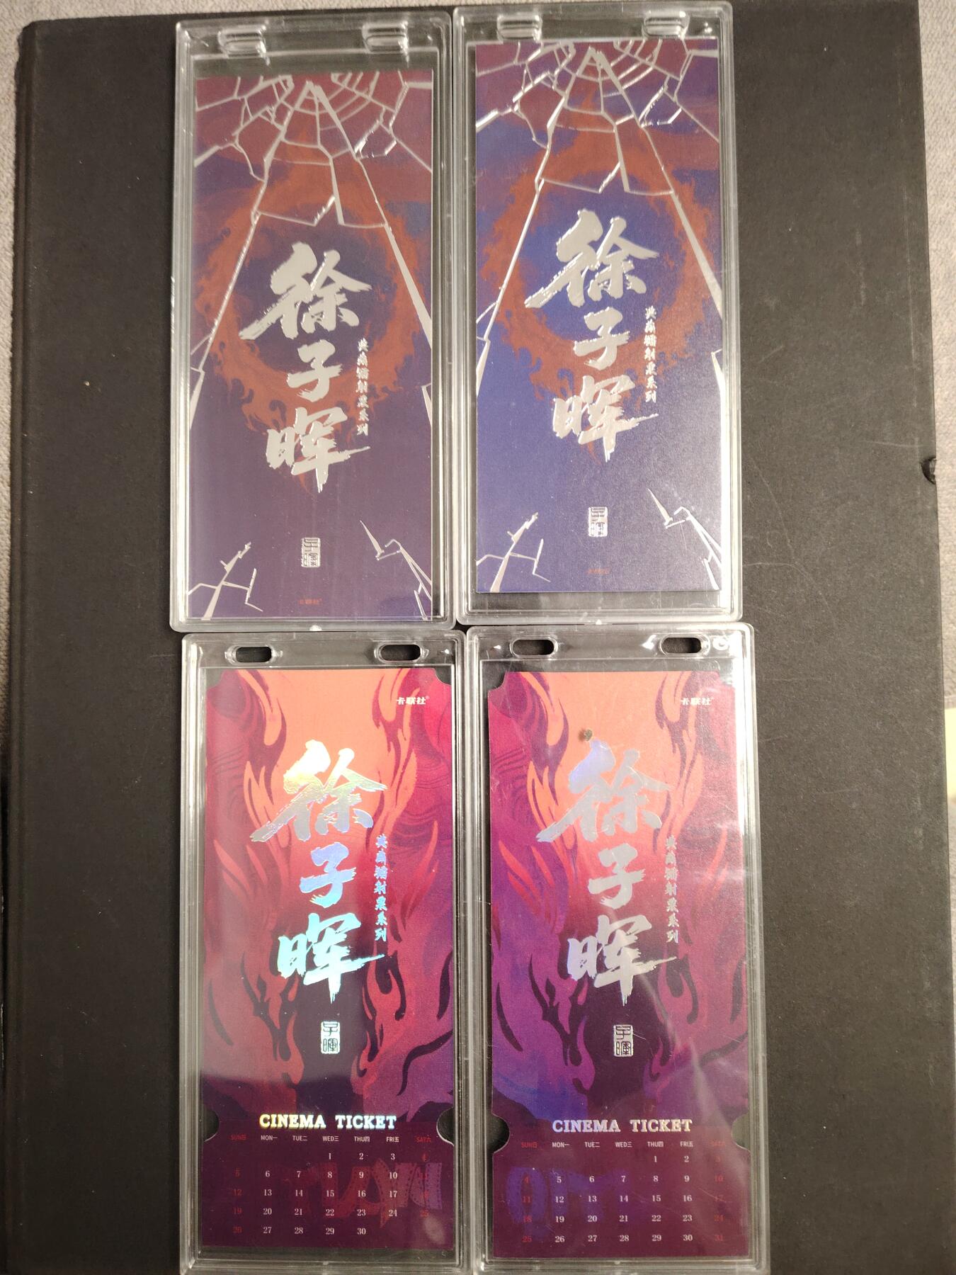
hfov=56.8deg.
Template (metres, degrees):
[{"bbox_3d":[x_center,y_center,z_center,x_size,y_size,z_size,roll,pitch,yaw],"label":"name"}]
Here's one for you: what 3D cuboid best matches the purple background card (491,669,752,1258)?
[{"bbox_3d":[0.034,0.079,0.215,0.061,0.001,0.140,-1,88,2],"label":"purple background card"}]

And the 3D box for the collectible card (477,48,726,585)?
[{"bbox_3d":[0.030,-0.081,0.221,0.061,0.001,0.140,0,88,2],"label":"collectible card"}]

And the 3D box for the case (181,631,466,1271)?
[{"bbox_3d":[-0.037,0.076,0.217,0.070,0.006,0.155,-1,88,2],"label":"case"}]

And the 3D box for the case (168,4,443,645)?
[{"bbox_3d":[-0.041,-0.079,0.223,0.070,0.006,0.155,0,88,2],"label":"case"}]

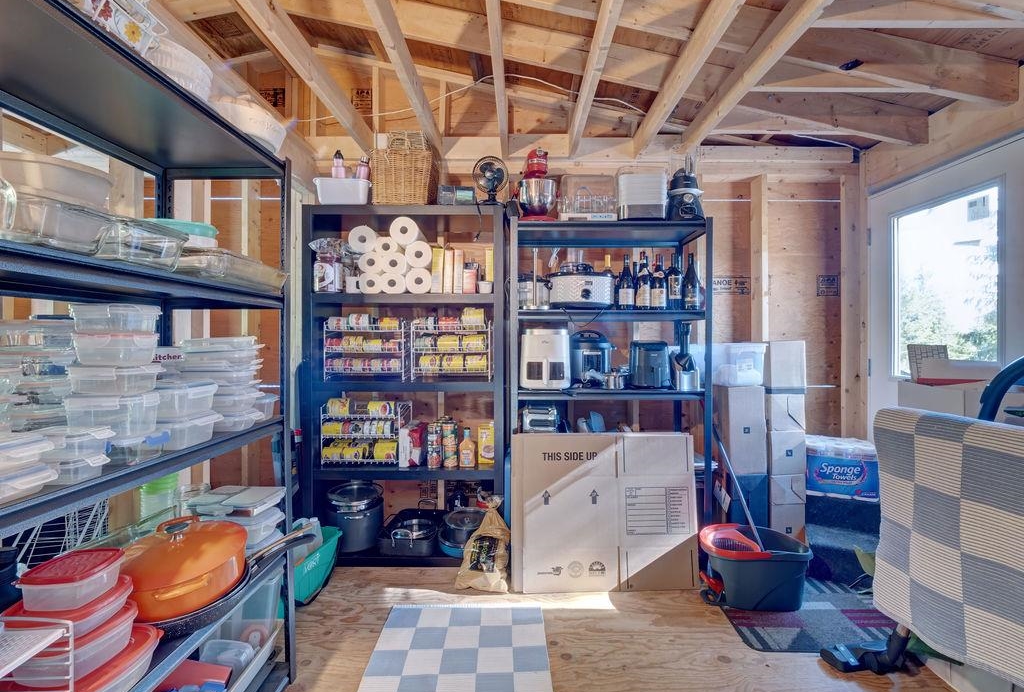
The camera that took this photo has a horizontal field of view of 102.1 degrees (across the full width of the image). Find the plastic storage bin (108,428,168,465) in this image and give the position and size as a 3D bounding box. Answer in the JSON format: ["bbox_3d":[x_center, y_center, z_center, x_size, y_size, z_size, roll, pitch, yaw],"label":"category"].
[{"bbox_3d":[-0.865,0.221,0.900,0.155,0.057,0.108,0,0,0],"label":"plastic storage bin"}]

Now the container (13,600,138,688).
[{"bbox_3d":[-0.899,0.613,0.862,0.160,0.064,0.183,0,0,1],"label":"container"}]

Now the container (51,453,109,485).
[{"bbox_3d":[-0.865,0.227,0.786,0.135,0.045,0.093,0,0,-10],"label":"container"}]

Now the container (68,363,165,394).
[{"bbox_3d":[-0.820,0.067,0.860,0.115,0.060,0.108,0,1,0],"label":"container"}]

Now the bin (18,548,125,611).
[{"bbox_3d":[-0.931,0.496,0.882,0.153,0.068,0.152,0,0,-8],"label":"bin"}]

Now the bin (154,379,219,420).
[{"bbox_3d":[-0.863,0.141,1.047,0.140,0.076,0.175,0,0,-8],"label":"bin"}]

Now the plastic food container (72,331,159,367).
[{"bbox_3d":[-0.902,0.006,0.953,0.120,0.073,0.120,0,0,1],"label":"plastic food container"}]

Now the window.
[{"bbox_3d":[2.140,-0.282,2.075,0.060,0.920,0.540,0,0,0],"label":"window"}]

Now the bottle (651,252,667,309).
[{"bbox_3d":[0.770,-0.329,2.170,0.082,0.302,0.082,0,0,1],"label":"bottle"}]

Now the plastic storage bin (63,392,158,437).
[{"bbox_3d":[-0.867,0.150,0.906,0.132,0.084,0.093,0,0,-1],"label":"plastic storage bin"}]

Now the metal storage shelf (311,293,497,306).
[{"bbox_3d":[-0.548,-0.245,2.295,0.950,0.048,0.390,0,1,0],"label":"metal storage shelf"}]

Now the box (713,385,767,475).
[{"bbox_3d":[1.233,0.445,2.310,0.200,0.458,0.300,0,0,0],"label":"box"}]

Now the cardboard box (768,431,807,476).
[{"bbox_3d":[1.448,0.561,2.310,0.180,0.232,0.300,0,0,0],"label":"cardboard box"}]

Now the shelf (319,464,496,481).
[{"bbox_3d":[-0.543,0.650,2.295,0.950,0.050,0.390,0,1,0],"label":"shelf"}]

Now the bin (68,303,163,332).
[{"bbox_3d":[-0.893,-0.060,0.941,0.123,0.063,0.102,0,0,0],"label":"bin"}]

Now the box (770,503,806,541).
[{"bbox_3d":[1.518,1.009,2.400,0.191,0.290,0.270,0,0,1],"label":"box"}]

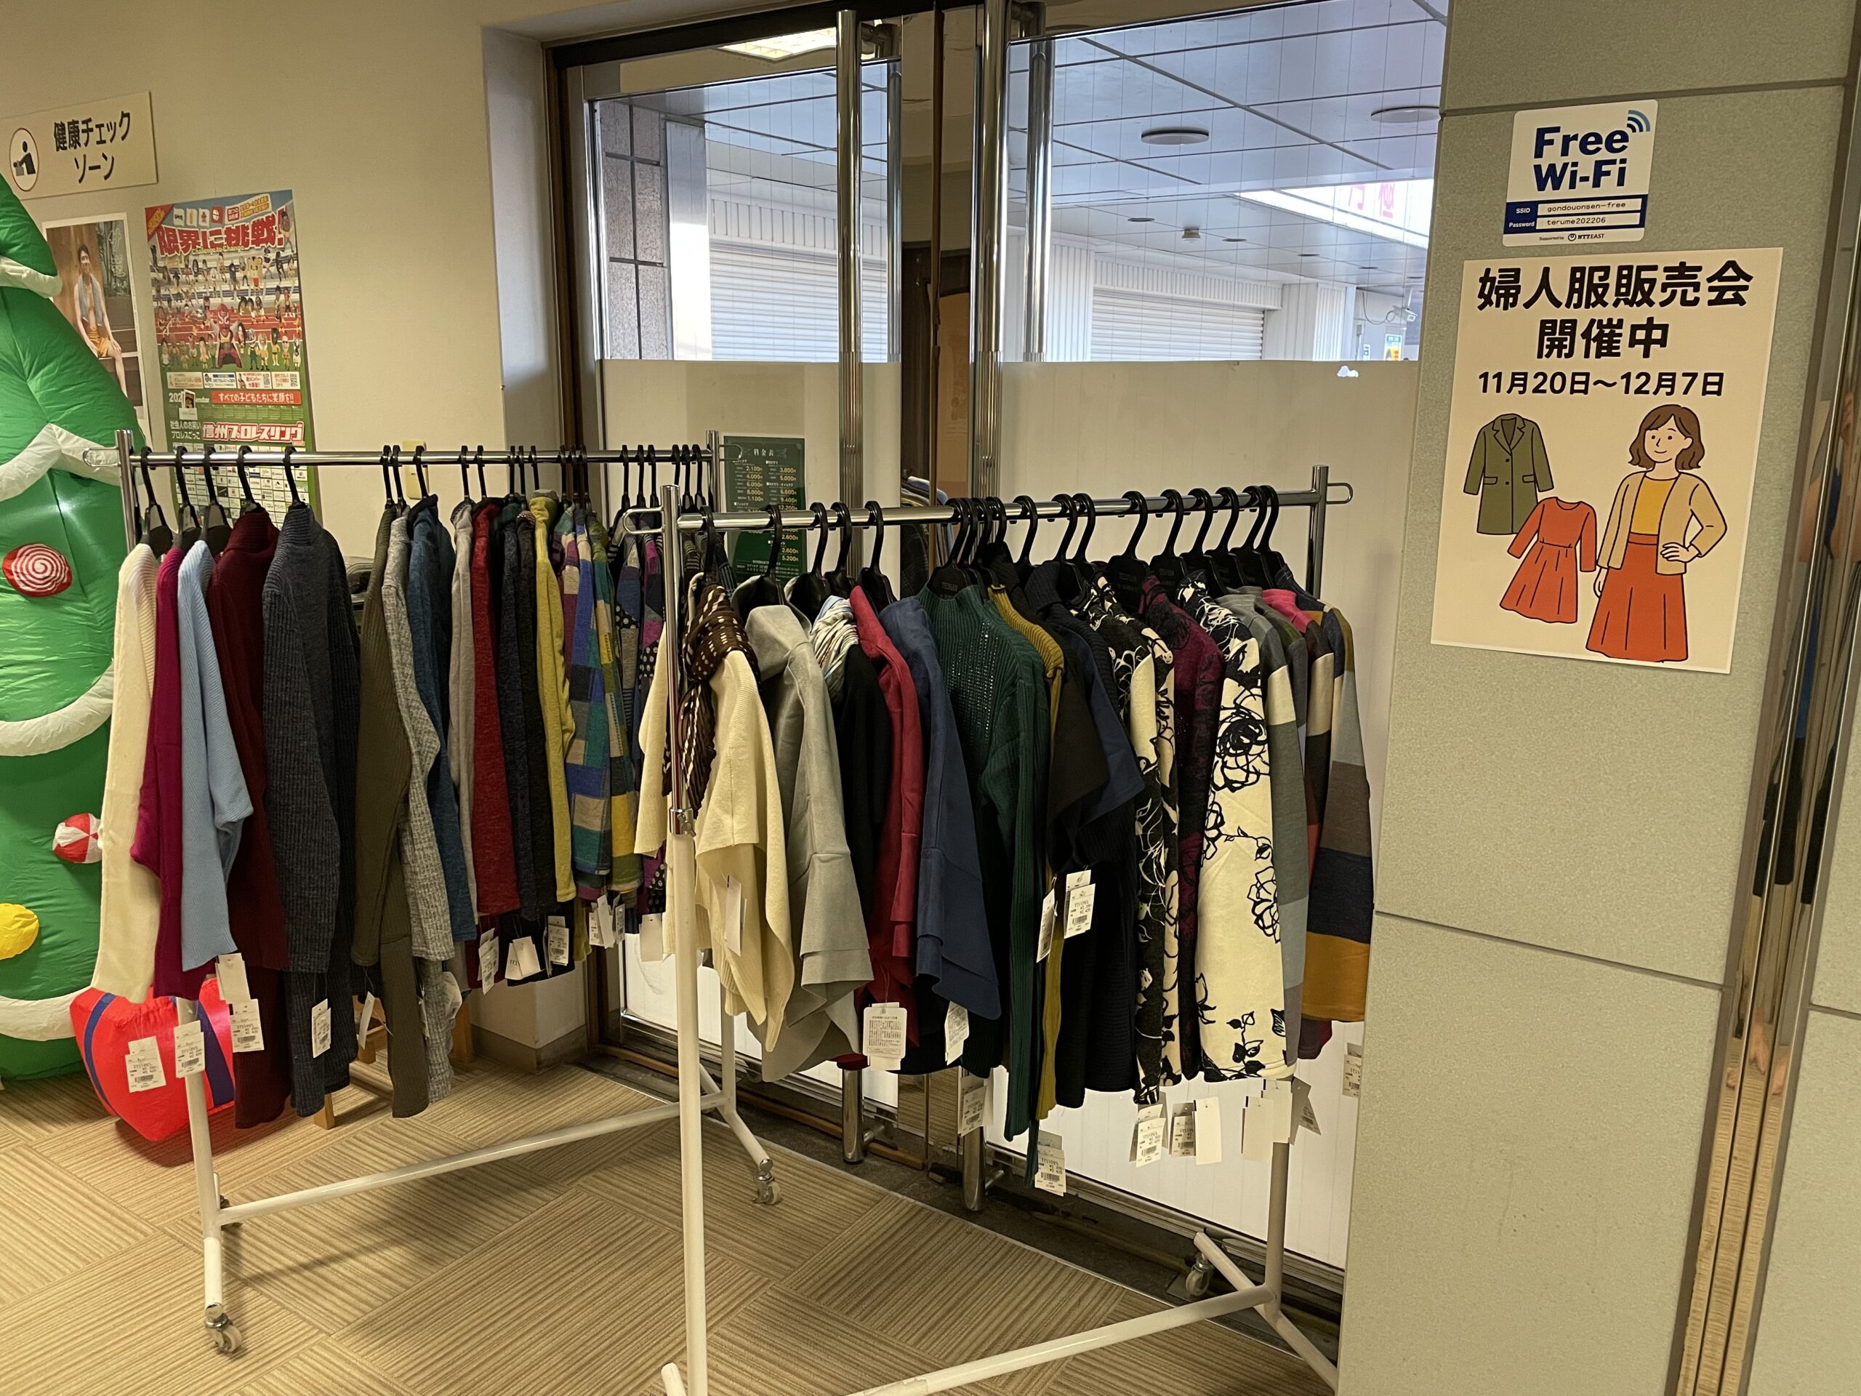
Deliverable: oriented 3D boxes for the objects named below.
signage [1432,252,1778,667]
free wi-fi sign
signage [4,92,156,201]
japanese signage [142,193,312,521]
[{"bbox_3d":[0.701,-0.248,1.476,0.298,0.420,0.012,8,15,31],"label":"signage"},{"bbox_3d":[0.666,-0.536,1.437,0.135,0.133,0.008,8,15,31],"label":"free wi-fi sign"},{"bbox_3d":[-2.098,-1.338,3.418,0.765,0.200,0.012,9,15,33],"label":"signage"},{"bbox_3d":[-1.599,-0.700,3.206,0.596,0.840,0.012,9,15,33],"label":"japanese signage"}]

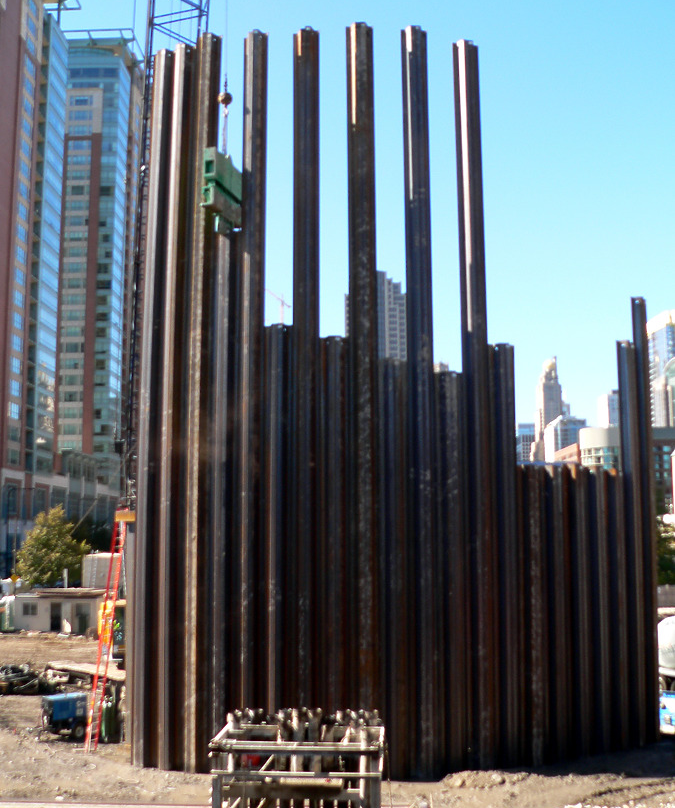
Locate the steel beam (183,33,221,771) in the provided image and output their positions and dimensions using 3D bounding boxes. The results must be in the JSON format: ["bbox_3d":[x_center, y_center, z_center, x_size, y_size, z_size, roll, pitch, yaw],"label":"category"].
[{"bbox_3d":[-4.419,-0.767,30.287,0.930,24.330,0.320,-3,-10,19],"label":"steel beam"}]

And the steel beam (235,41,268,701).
[{"bbox_3d":[-2.733,-0.769,29.753,0.930,24.040,0.320,-2,-10,13],"label":"steel beam"}]

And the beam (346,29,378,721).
[{"bbox_3d":[0.804,-0.841,29.366,0.930,24.160,0.320,0,-9,-1],"label":"beam"}]

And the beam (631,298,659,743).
[{"bbox_3d":[10.809,3.762,32.537,0.930,15.360,0.320,8,-12,-40],"label":"beam"}]

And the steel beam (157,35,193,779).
[{"bbox_3d":[-5.305,-0.627,30.600,0.930,24.150,0.320,-4,-10,23],"label":"steel beam"}]

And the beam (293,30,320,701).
[{"bbox_3d":[-0.969,-0.782,29.444,0.930,24.000,0.320,-1,-9,6],"label":"beam"}]

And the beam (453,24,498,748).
[{"bbox_3d":[4.409,-0.623,29.816,0.930,23.750,0.320,2,-10,-14],"label":"beam"}]

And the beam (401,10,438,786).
[{"bbox_3d":[2.605,-0.782,29.491,0.930,24.150,0.320,1,-9,-7],"label":"beam"}]

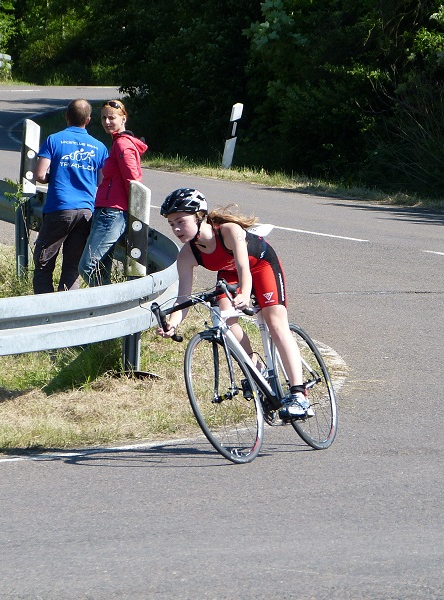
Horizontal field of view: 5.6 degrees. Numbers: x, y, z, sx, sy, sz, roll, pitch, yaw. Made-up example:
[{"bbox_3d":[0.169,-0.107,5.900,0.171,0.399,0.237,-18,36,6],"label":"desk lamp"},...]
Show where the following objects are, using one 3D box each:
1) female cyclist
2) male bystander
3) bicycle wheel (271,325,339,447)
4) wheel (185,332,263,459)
[{"bbox_3d":[0.076,0.029,22.288,0.480,1.220,0.840,-19,-6,24],"label":"female cyclist"},{"bbox_3d":[-1.086,-0.570,32.300,0.510,1.740,0.400,-1,3,-14],"label":"male bystander"},{"bbox_3d":[0.417,0.434,22.722,0.090,0.668,0.668,-19,-5,23],"label":"bicycle wheel"},{"bbox_3d":[0.010,0.472,21.823,0.090,0.668,0.668,-22,-7,26],"label":"wheel"}]

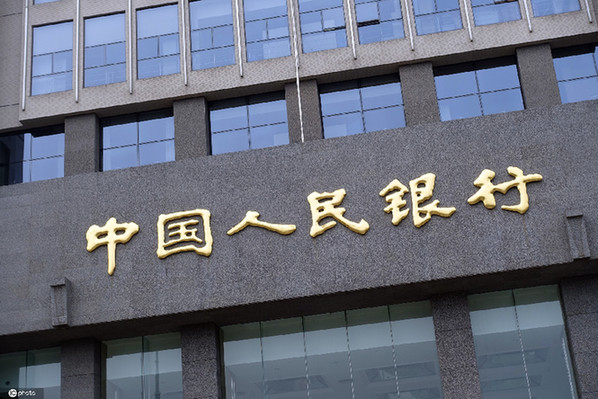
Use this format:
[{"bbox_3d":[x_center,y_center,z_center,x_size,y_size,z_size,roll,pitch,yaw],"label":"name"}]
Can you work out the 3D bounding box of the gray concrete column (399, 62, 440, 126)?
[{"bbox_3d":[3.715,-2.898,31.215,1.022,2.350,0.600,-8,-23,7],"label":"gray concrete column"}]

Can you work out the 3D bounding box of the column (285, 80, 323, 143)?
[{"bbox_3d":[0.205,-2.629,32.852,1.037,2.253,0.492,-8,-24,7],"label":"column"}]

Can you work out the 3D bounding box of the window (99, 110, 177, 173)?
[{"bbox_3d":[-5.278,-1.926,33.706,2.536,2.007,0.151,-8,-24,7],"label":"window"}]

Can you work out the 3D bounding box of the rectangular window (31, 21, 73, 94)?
[{"bbox_3d":[-8.033,-4.624,33.573,1.435,2.636,0.150,-8,-23,7],"label":"rectangular window"}]

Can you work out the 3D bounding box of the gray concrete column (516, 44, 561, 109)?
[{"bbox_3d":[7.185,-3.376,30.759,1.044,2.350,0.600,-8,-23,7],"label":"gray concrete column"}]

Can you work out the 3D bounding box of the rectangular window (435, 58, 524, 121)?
[{"bbox_3d":[5.656,-3.448,32.344,2.614,2.007,0.151,-8,-24,7],"label":"rectangular window"}]

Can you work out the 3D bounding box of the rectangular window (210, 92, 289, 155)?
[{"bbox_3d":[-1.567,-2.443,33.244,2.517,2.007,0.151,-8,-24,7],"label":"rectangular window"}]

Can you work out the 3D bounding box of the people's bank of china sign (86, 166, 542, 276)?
[{"bbox_3d":[0.279,0.579,28.444,12.817,1.761,0.160,-8,-23,7],"label":"people's bank of china sign"}]

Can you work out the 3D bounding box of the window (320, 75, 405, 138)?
[{"bbox_3d":[1.939,-2.744,31.488,2.598,2.150,0.150,-8,-23,7],"label":"window"}]

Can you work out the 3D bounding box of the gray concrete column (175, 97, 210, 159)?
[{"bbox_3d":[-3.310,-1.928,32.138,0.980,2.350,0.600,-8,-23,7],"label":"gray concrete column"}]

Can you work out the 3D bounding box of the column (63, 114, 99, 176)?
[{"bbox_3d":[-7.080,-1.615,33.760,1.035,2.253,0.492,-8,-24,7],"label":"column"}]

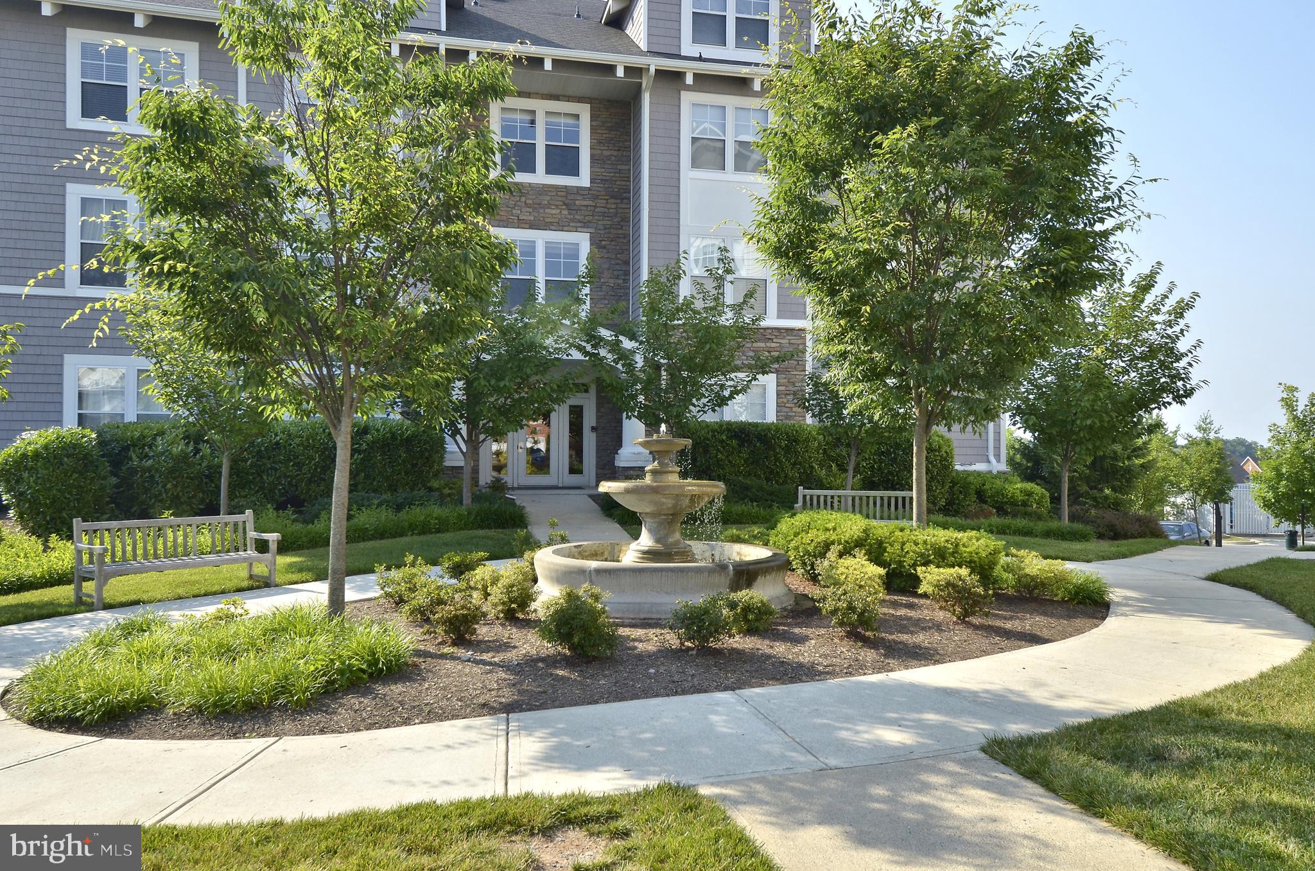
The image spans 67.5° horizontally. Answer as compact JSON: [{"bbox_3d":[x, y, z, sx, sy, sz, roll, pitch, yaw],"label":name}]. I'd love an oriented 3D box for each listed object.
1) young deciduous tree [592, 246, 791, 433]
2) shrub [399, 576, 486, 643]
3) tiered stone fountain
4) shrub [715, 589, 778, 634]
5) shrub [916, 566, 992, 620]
[{"bbox_3d":[0.658,-1.049,18.710,3.700,4.950,3.500,0,-1,0],"label":"young deciduous tree"},{"bbox_3d":[-1.868,1.500,8.600,0.740,0.500,0.660,0,0,0],"label":"shrub"},{"bbox_3d":[0.045,0.798,10.093,2.650,1.710,2.650,0,-1,0],"label":"tiered stone fountain"},{"bbox_3d":[0.779,1.544,8.670,0.520,0.400,0.500,0,0,0],"label":"shrub"},{"bbox_3d":[2.671,1.399,8.838,0.660,0.500,0.620,0,-1,0],"label":"shrub"}]

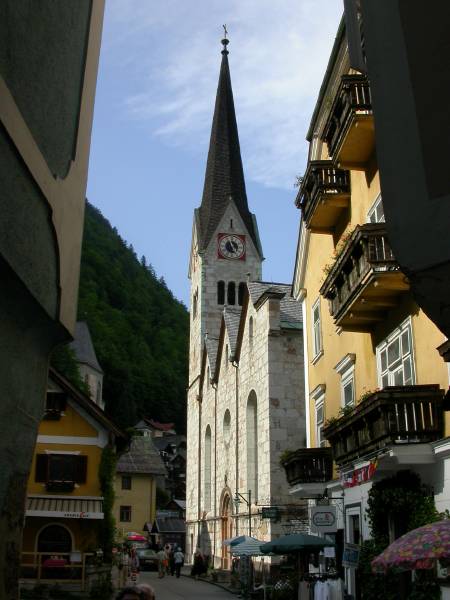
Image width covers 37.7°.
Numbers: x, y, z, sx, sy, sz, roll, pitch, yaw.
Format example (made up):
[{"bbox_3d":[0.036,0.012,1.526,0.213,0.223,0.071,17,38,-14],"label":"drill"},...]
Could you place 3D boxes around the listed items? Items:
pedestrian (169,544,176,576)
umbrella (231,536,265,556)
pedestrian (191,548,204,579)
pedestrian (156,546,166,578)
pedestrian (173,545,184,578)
[{"bbox_3d":[-3.069,15.574,39.429,0.540,1.740,0.420,4,-20,-11],"label":"pedestrian"},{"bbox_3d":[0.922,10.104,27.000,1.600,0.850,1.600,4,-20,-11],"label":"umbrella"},{"bbox_3d":[-1.638,15.820,39.576,0.600,1.640,0.480,4,-20,-11],"label":"pedestrian"},{"bbox_3d":[-3.675,15.454,38.744,0.540,1.700,0.420,4,-20,-11],"label":"pedestrian"},{"bbox_3d":[-2.694,15.569,39.070,0.580,1.720,0.420,4,-20,-11],"label":"pedestrian"}]

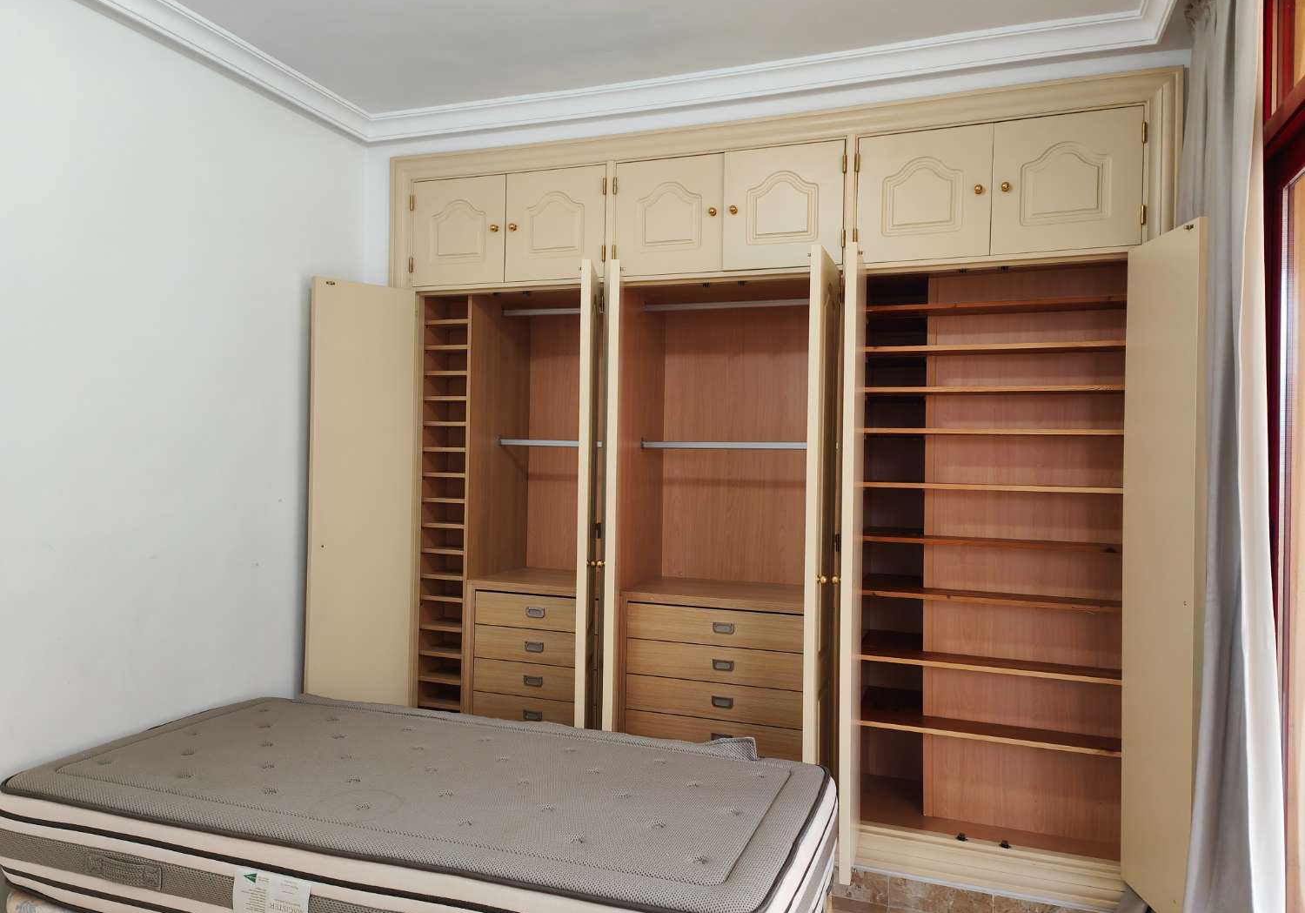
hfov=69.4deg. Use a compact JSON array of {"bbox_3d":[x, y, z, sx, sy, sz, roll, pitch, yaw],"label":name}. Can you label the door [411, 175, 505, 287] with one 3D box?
[{"bbox_3d":[-0.734,-0.855,3.599,0.410,0.406,0.031,1,0,21],"label":"door"}]

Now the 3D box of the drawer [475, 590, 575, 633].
[{"bbox_3d":[-0.353,0.568,3.622,0.489,0.127,0.426,1,0,21],"label":"drawer"}]

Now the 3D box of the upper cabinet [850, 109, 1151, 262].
[{"bbox_3d":[1.105,-0.798,3.046,0.805,0.396,0.501,1,0,21],"label":"upper cabinet"}]

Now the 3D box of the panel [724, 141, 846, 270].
[{"bbox_3d":[0.437,-0.830,3.151,0.408,0.406,0.031,1,0,21],"label":"panel"}]

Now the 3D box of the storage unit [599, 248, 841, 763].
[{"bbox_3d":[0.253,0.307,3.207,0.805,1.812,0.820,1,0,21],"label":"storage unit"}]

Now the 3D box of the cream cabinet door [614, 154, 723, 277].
[{"bbox_3d":[0.060,-0.837,3.295,0.400,0.404,0.031,1,0,21],"label":"cream cabinet door"}]

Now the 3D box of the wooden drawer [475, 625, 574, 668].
[{"bbox_3d":[-0.355,0.694,3.622,0.489,0.125,0.426,1,0,21],"label":"wooden drawer"}]

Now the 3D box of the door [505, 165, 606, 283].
[{"bbox_3d":[-0.353,-0.845,3.453,0.407,0.405,0.031,1,0,21],"label":"door"}]

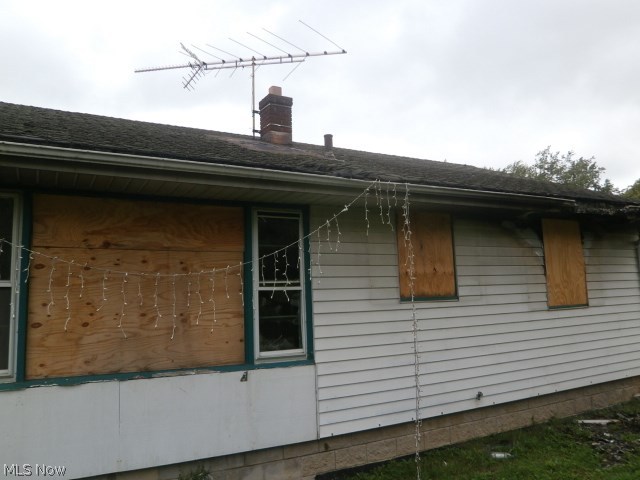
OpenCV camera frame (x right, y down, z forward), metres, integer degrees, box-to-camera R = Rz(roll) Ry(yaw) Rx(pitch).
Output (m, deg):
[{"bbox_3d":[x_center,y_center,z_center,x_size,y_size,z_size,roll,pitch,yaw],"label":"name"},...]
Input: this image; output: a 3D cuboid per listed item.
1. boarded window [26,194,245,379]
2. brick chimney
[{"bbox_3d":[-1.559,0.401,4.354,1.832,1.534,0.070,2,-7,-28],"label":"boarded window"},{"bbox_3d":[-0.746,-2.103,8.247,0.430,1.067,0.430,2,-7,-28],"label":"brick chimney"}]

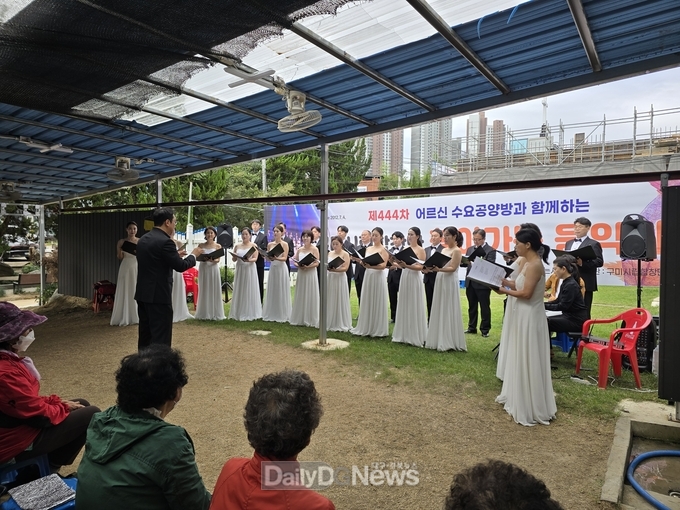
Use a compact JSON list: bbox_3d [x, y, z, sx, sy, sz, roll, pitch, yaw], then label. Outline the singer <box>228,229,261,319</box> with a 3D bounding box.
[{"bbox_3d":[-1.715,0.336,8.200,0.580,1.633,0.550,1,1,9],"label":"singer"}]

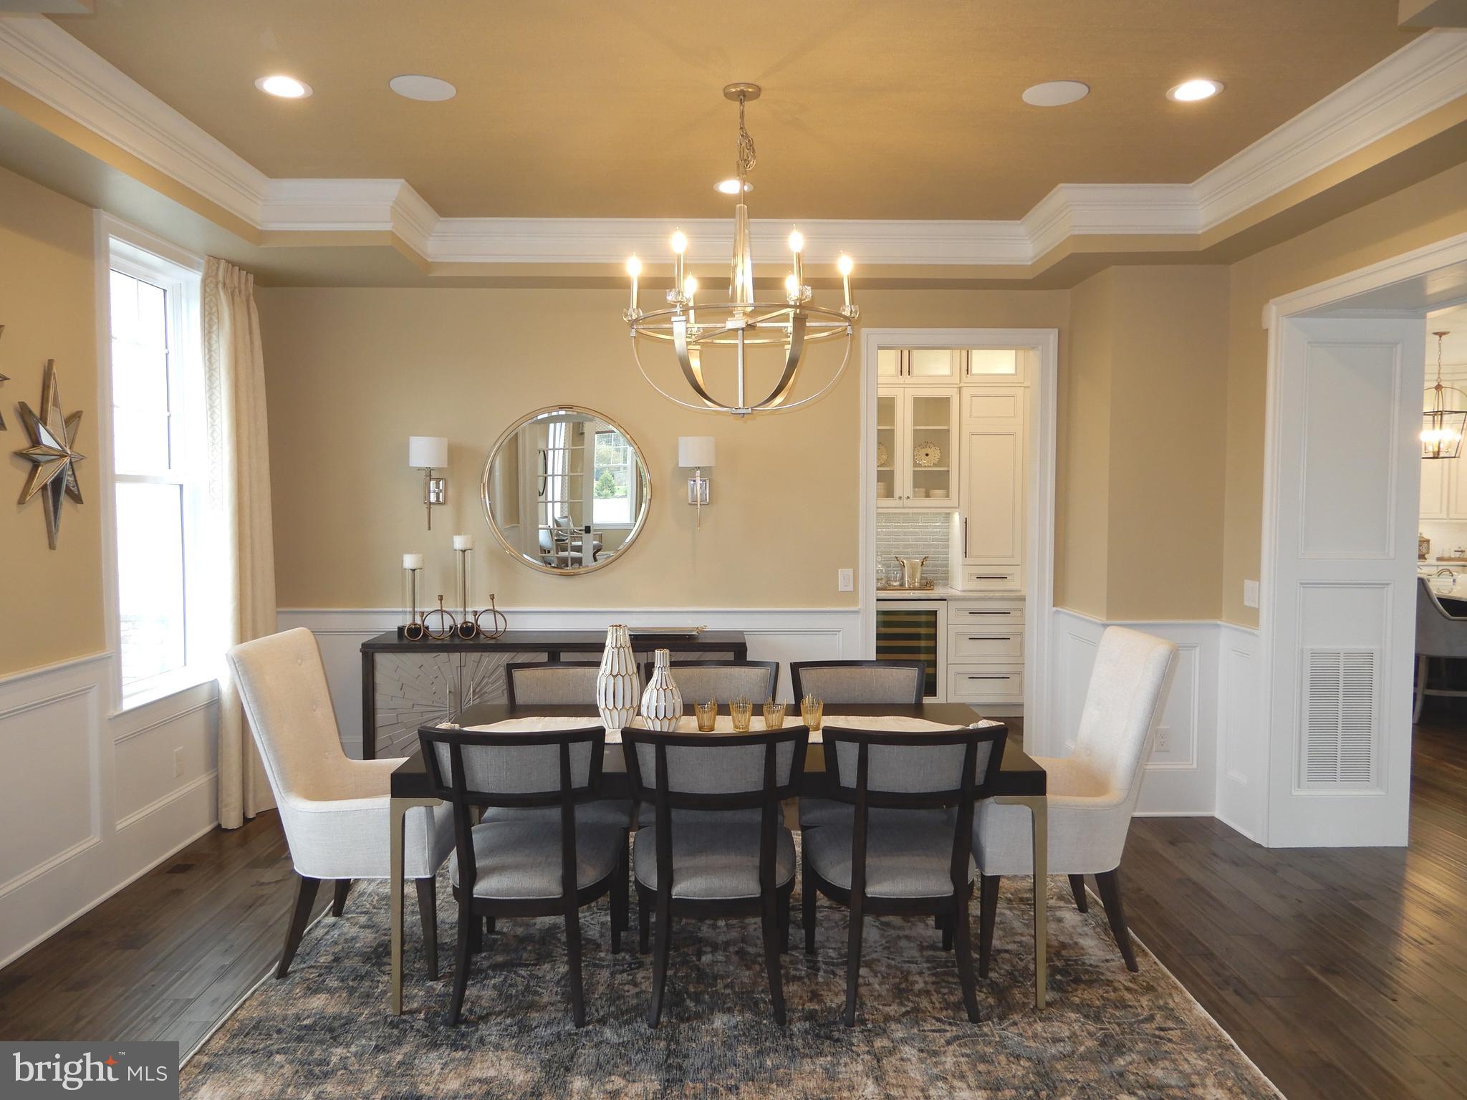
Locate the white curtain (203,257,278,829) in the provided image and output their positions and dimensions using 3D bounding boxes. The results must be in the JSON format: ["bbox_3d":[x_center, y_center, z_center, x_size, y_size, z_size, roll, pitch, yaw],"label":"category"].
[{"bbox_3d":[-2.443,-0.019,5.079,0.160,2.720,0.500,0,3,-1],"label":"white curtain"}]

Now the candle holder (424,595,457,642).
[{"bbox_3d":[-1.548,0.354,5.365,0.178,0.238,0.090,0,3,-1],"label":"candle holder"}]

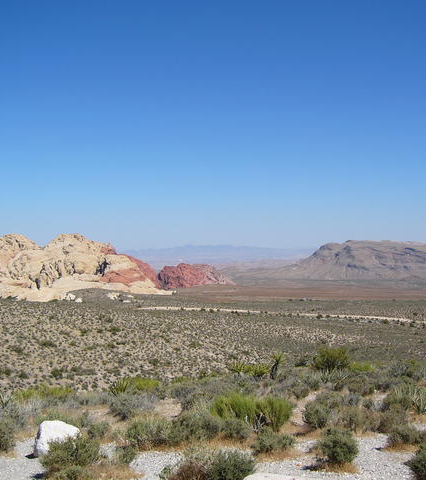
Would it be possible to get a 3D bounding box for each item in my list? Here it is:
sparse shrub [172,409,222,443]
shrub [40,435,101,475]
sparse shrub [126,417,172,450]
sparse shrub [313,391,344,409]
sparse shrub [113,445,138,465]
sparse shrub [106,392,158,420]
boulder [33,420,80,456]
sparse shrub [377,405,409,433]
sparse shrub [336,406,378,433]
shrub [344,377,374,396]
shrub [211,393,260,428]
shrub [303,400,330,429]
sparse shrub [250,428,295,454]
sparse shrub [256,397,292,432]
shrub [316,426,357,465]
[{"bbox_3d":[-0.230,2.589,9.032,0.684,0.446,0.616,0,-1,-1],"label":"sparse shrub"},{"bbox_3d":[-2.062,3.068,9.362,0.879,0.509,0.741,0,-1,0],"label":"shrub"},{"bbox_3d":[-0.843,2.567,8.585,0.624,0.424,0.562,0,-1,-6],"label":"sparse shrub"},{"bbox_3d":[2.164,3.007,12.124,0.551,0.352,0.496,0,-1,10],"label":"sparse shrub"},{"bbox_3d":[-1.015,2.487,7.504,0.273,0.218,0.245,0,-1,-8],"label":"sparse shrub"},{"bbox_3d":[-1.400,2.861,11.118,0.876,0.452,0.788,0,-1,-7],"label":"sparse shrub"},{"bbox_3d":[-2.507,3.154,10.366,0.722,0.525,0.613,0,-1,0],"label":"boulder"},{"bbox_3d":[3.395,3.339,12.171,0.590,0.491,0.504,0,-1,0],"label":"sparse shrub"},{"bbox_3d":[2.711,3.368,12.226,0.778,0.444,0.662,0,-1,0],"label":"sparse shrub"},{"bbox_3d":[3.787,3.769,16.727,0.811,0.481,0.693,0,-1,0],"label":"shrub"},{"bbox_3d":[0.343,2.621,9.859,0.717,0.559,0.645,0,-1,2],"label":"shrub"},{"bbox_3d":[1.603,2.702,10.021,0.395,0.408,0.355,0,-1,9],"label":"shrub"},{"bbox_3d":[0.964,3.240,10.482,0.667,0.374,0.567,0,-1,0],"label":"sparse shrub"},{"bbox_3d":[0.923,2.620,9.716,0.559,0.508,0.503,0,-1,5],"label":"sparse shrub"},{"bbox_3d":[1.892,3.101,9.834,0.596,0.532,0.507,0,-1,0],"label":"shrub"}]

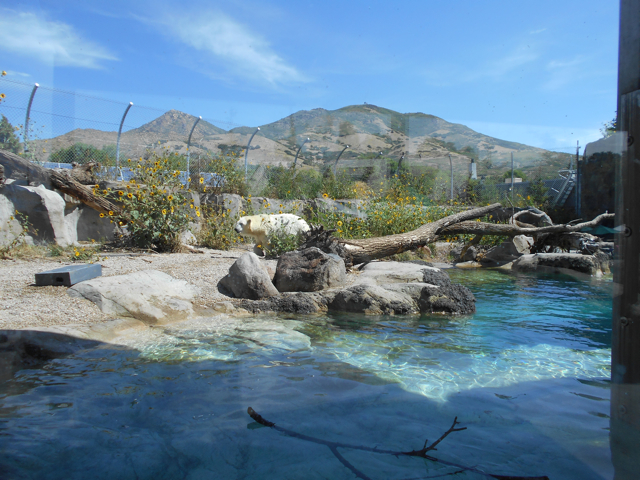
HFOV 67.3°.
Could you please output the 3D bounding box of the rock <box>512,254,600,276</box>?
[{"bbox_3d":[4.743,0.489,9.600,1.750,0.420,0.850,1,3,25],"label":"rock"}]

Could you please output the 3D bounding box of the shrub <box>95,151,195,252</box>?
[{"bbox_3d":[-4.381,-0.936,12.000,2.350,2.450,1.950,-1,3,-20],"label":"shrub"}]

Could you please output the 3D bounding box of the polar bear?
[{"bbox_3d":[-1.126,-0.107,11.400,1.900,1.020,0.720,0,3,0],"label":"polar bear"}]

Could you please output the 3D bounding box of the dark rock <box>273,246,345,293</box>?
[{"bbox_3d":[-0.132,0.425,6.700,0.980,0.620,0.750,0,3,0],"label":"dark rock"}]

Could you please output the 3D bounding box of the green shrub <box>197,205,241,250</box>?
[{"bbox_3d":[-2.745,-0.338,13.000,1.200,1.250,1.050,0,3,0],"label":"green shrub"}]

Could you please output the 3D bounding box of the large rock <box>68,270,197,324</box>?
[{"bbox_3d":[-2.223,0.670,5.700,1.420,0.400,1.100,-1,3,-20],"label":"large rock"}]

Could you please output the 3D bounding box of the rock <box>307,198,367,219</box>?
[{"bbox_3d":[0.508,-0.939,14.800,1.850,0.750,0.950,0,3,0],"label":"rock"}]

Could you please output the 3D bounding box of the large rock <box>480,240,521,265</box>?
[{"bbox_3d":[4.055,0.303,10.800,0.880,0.520,0.750,1,3,20],"label":"large rock"}]

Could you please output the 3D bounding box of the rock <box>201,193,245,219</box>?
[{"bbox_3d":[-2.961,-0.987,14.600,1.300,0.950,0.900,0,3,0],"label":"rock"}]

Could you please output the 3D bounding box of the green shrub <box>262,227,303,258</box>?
[{"bbox_3d":[-0.850,0.057,10.900,0.900,0.720,0.800,0,3,0],"label":"green shrub"}]

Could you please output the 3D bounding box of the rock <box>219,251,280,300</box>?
[{"bbox_3d":[-0.937,0.478,6.300,0.780,0.600,0.650,0,3,0],"label":"rock"}]

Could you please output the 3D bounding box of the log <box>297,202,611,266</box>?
[{"bbox_3d":[2.950,-0.119,9.605,6.450,1.200,1.000,-1,3,-14],"label":"log"}]

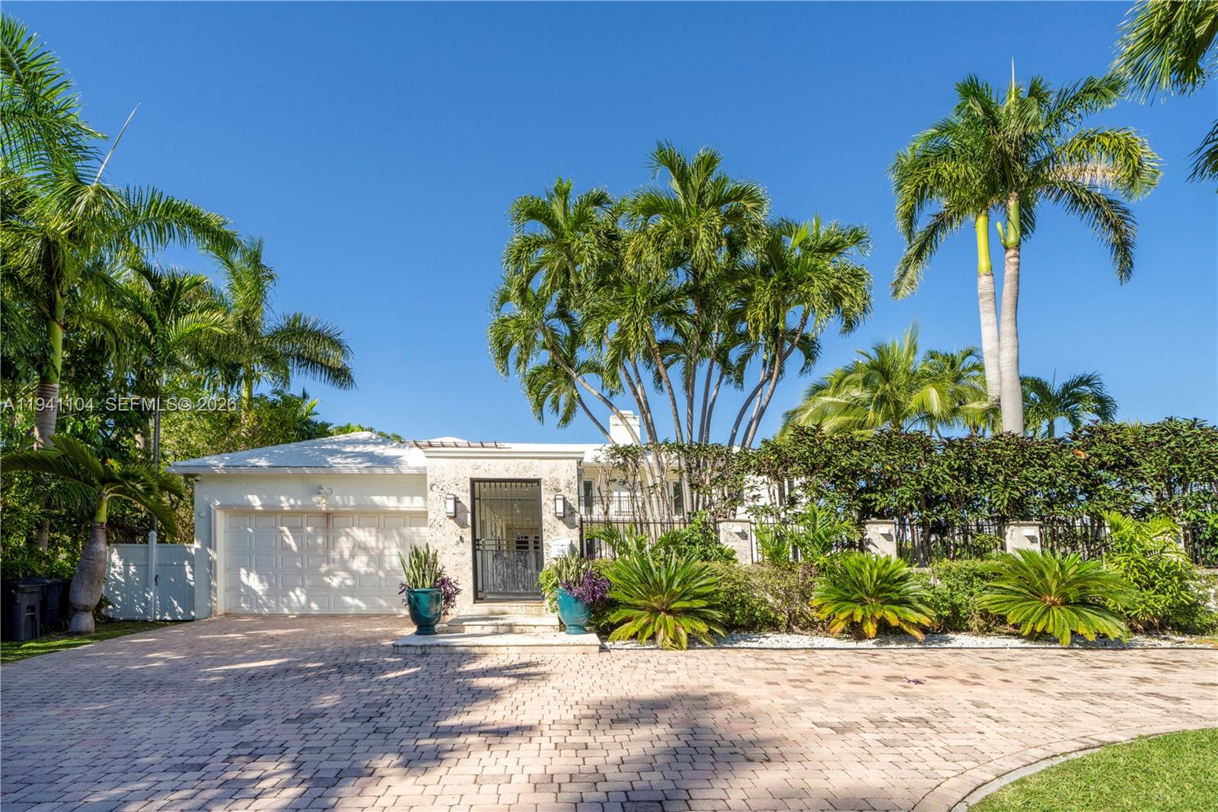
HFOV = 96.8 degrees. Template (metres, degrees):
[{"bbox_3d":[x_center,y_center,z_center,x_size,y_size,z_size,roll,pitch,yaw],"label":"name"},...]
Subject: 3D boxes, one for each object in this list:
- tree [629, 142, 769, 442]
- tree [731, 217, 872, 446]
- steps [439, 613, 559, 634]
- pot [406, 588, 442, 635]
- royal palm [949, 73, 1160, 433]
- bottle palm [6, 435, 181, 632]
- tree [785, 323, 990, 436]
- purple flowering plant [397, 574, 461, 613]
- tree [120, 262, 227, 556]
[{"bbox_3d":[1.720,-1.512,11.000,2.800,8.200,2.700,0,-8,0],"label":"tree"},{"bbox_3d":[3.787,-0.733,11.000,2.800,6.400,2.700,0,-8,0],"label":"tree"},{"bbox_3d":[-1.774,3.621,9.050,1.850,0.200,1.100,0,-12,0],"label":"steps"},{"bbox_3d":[-2.954,3.259,8.650,0.570,0.730,0.570,0,-8,0],"label":"pot"},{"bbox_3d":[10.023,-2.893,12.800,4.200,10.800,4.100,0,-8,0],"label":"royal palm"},{"bbox_3d":[-8.750,2.056,9.400,2.750,3.300,2.500,0,-8,0],"label":"bottle palm"},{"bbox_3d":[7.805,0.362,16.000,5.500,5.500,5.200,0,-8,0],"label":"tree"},{"bbox_3d":[-2.874,2.985,8.650,1.000,0.600,0.720,0,-8,0],"label":"purple flowering plant"},{"bbox_3d":[-10.289,0.220,13.000,2.250,7.500,2.200,0,-8,0],"label":"tree"}]

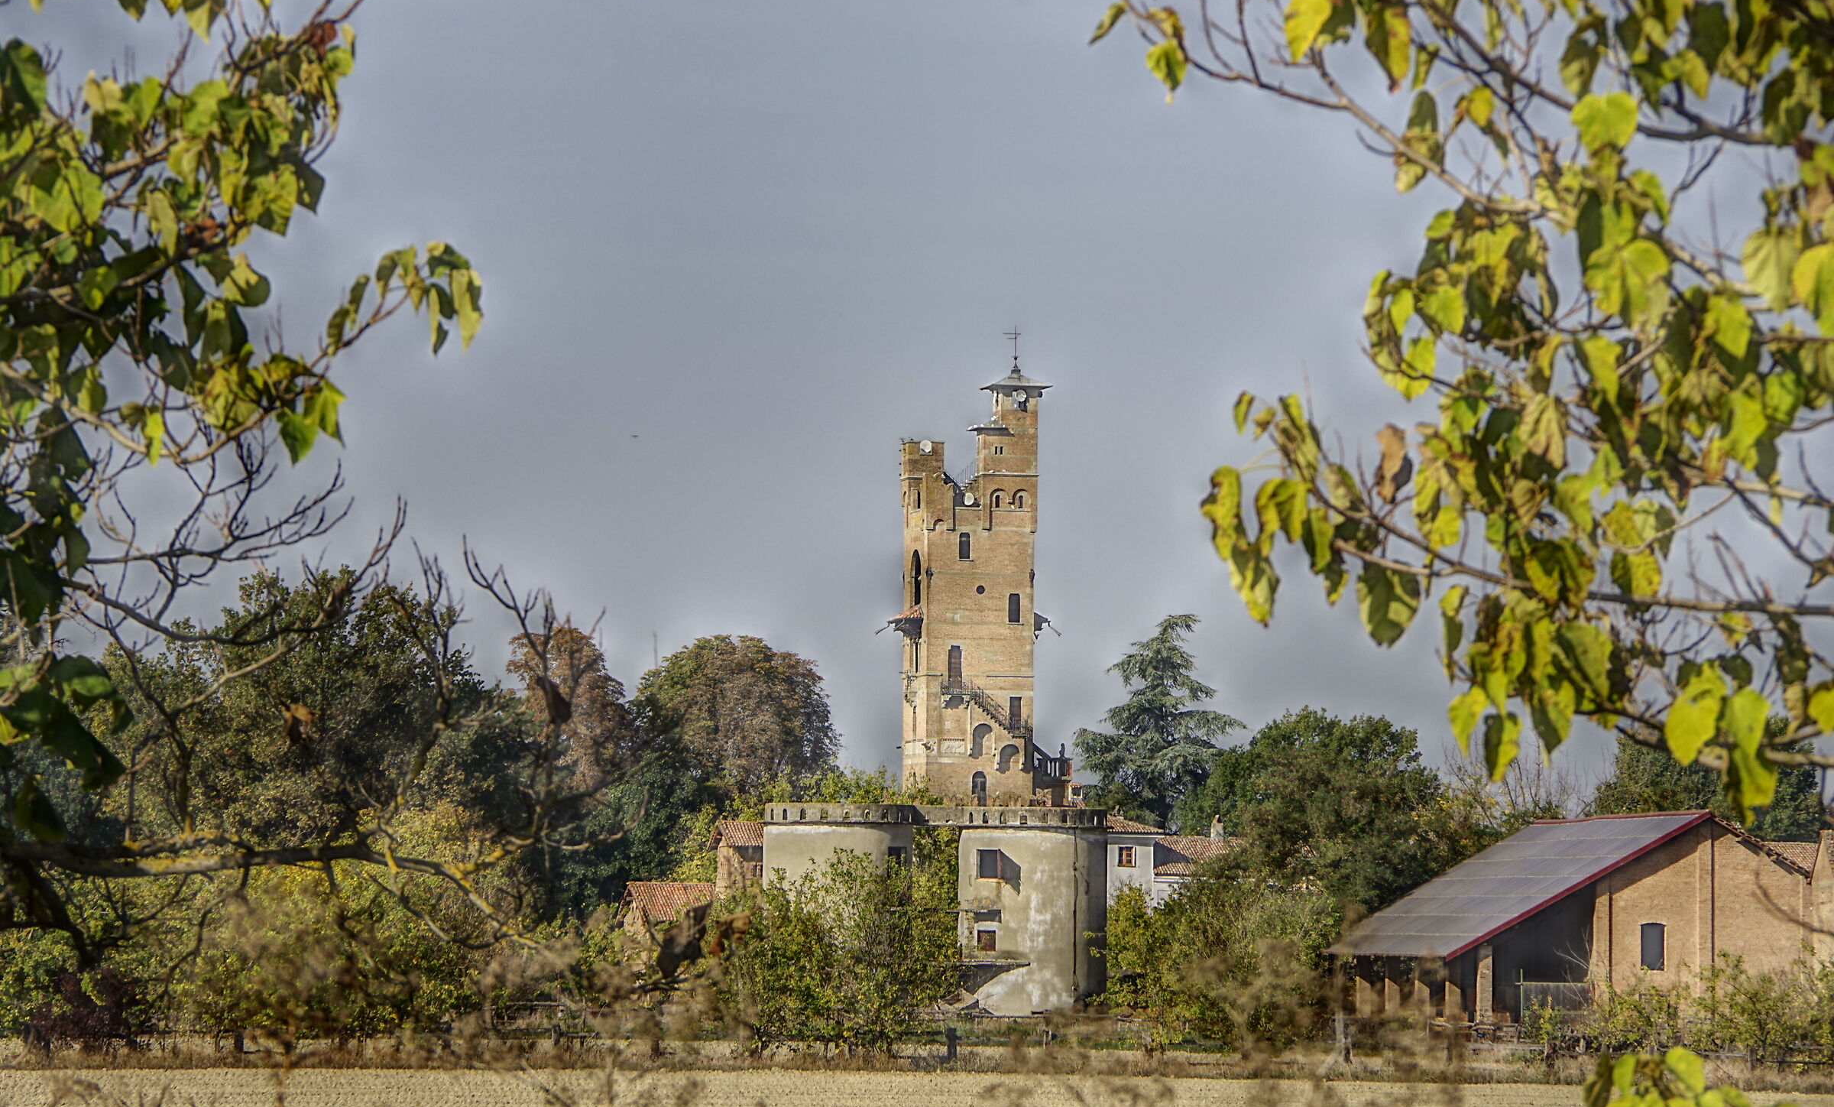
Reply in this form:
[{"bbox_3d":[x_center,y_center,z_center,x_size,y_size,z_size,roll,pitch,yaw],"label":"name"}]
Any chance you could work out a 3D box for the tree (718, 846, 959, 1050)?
[{"bbox_3d":[-2.685,13.452,258.000,7.800,7.000,6.200,0,-3,0],"label":"tree"}]

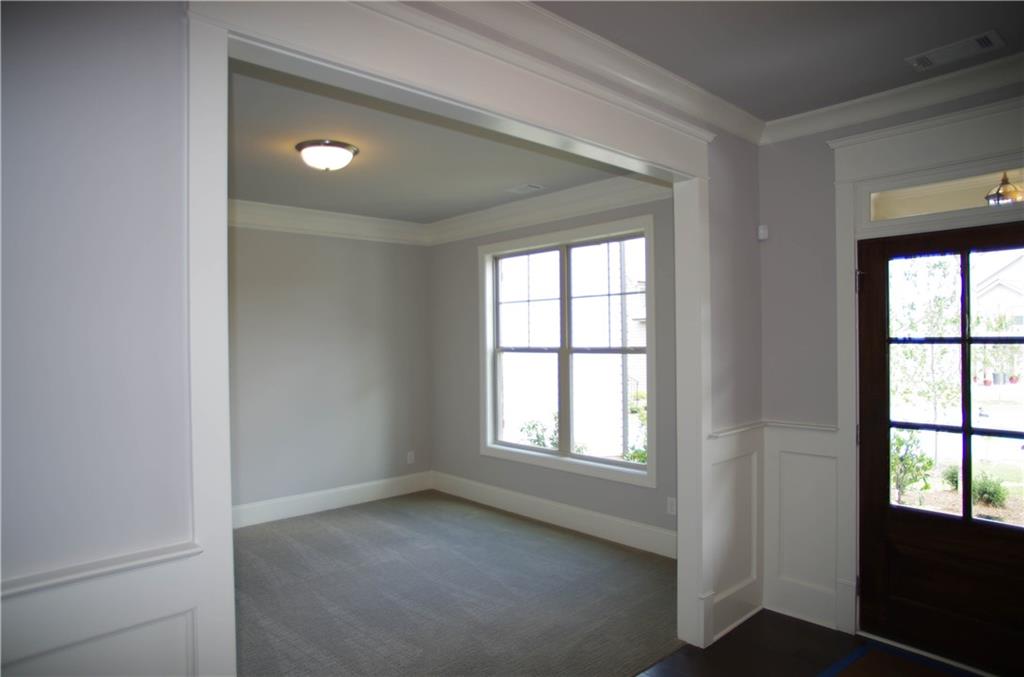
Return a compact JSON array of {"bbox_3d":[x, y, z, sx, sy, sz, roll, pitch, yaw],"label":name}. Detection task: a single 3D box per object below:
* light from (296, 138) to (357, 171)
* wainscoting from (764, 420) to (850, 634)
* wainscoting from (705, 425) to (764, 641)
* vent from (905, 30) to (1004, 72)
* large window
[{"bbox_3d":[-1.126,-1.096,3.646,0.376,0.150,0.376,-1,0,0],"label":"light"},{"bbox_3d":[1.590,1.007,3.255,0.045,1.061,0.449,-1,0,-42],"label":"wainscoting"},{"bbox_3d":[1.223,1.011,3.204,0.637,1.061,0.045,-1,0,-42],"label":"wainscoting"},{"bbox_3d":[1.853,-1.191,2.497,0.196,0.020,0.303,-1,0,-42],"label":"vent"},{"bbox_3d":[0.374,0.105,4.942,0.120,1.941,1.955,-1,0,-42],"label":"large window"}]

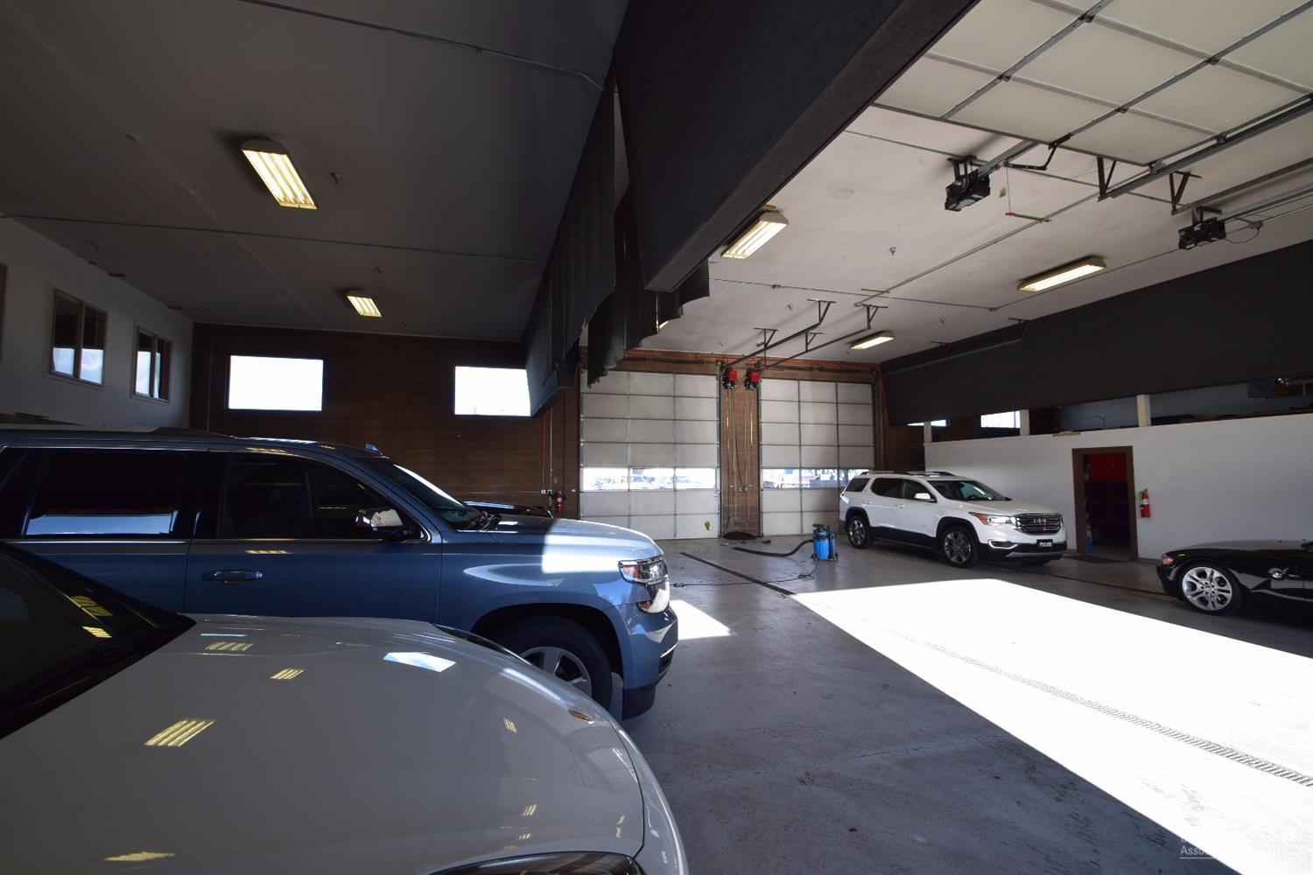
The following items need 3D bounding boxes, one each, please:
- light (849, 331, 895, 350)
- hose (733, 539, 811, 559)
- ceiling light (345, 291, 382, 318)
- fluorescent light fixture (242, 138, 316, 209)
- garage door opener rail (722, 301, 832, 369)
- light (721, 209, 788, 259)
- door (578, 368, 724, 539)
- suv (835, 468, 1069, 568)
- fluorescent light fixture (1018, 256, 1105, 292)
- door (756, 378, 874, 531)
[{"bbox_3d":[5.315,-2.382,13.492,0.400,0.140,1.180,1,-4,-18],"label":"light"},{"bbox_3d":[2.295,2.278,11.562,0.382,0.400,2.231,2,-5,-38],"label":"hose"},{"bbox_3d":[-5.409,-2.487,10.186,0.400,0.140,1.180,1,-4,-18],"label":"ceiling light"},{"bbox_3d":[-3.984,-2.788,5.846,0.400,0.140,1.180,1,-4,-18],"label":"fluorescent light fixture"},{"bbox_3d":[2.509,-2.210,12.540,0.600,0.520,4.400,1,-4,-18],"label":"garage door opener rail"},{"bbox_3d":[1.310,-2.738,7.462,0.400,0.140,1.180,1,-4,-18],"label":"light"},{"bbox_3d":[-0.083,0.480,14.226,3.806,4.317,0.080,1,-4,-18],"label":"door"},{"bbox_3d":[5.941,1.614,11.655,1.950,1.720,4.920,0,-4,-16],"label":"suv"},{"bbox_3d":[6.693,-2.689,9.073,0.400,0.140,1.180,1,-4,-18],"label":"fluorescent light fixture"},{"bbox_3d":[4.692,0.565,15.781,3.802,4.402,0.080,1,-4,-18],"label":"door"}]

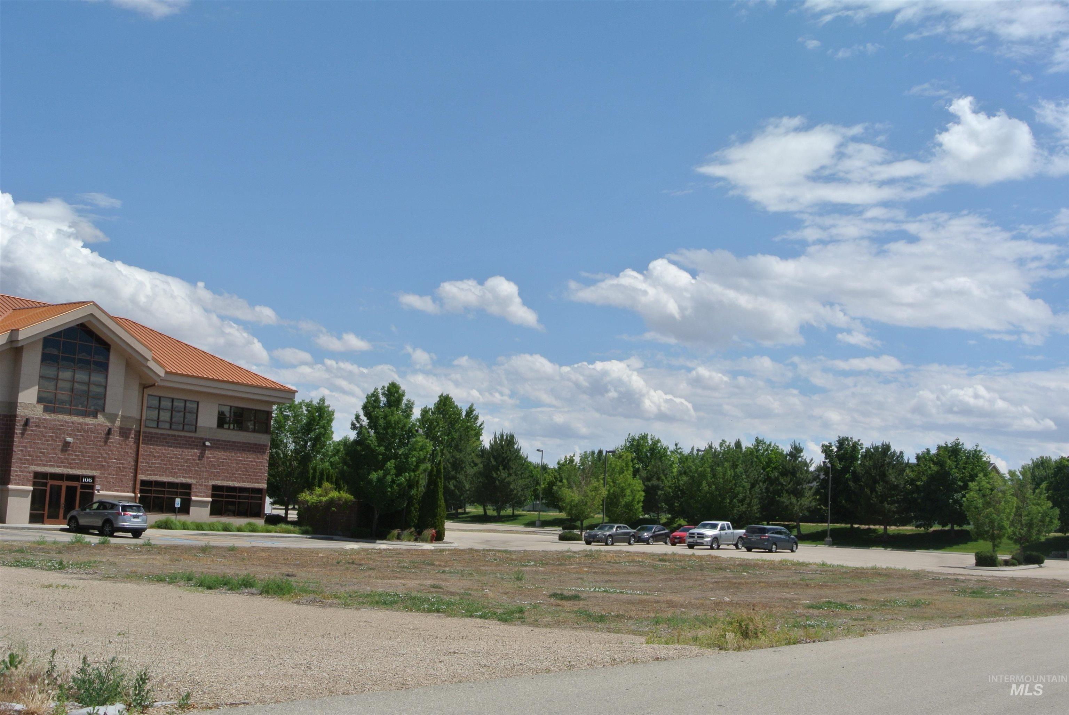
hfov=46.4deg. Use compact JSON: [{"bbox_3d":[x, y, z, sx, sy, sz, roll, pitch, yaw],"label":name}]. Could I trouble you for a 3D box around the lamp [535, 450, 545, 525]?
[{"bbox_3d":[0.541,15.753,151.284,0.500,9.471,1.300,-3,-9,38],"label":"lamp"}]

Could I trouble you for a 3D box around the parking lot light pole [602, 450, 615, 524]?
[{"bbox_3d":[8.459,15.140,142.394,1.400,9.290,0.500,-1,-8,25],"label":"parking lot light pole"}]

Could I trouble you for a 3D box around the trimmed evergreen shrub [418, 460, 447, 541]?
[{"bbox_3d":[-6.473,9.059,79.000,1.797,5.124,1.707,3,-7,0],"label":"trimmed evergreen shrub"}]

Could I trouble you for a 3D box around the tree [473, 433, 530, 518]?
[{"bbox_3d":[-3.532,12.400,132.000,5.778,9.175,5.778,3,-7,-1],"label":"tree"}]

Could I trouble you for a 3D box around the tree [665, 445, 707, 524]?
[{"bbox_3d":[18.110,15.295,150.000,5.268,9.528,5.268,3,-7,0],"label":"tree"}]

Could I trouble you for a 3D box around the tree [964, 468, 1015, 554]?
[{"bbox_3d":[24.038,8.385,66.000,2.661,5.068,2.661,0,-8,20],"label":"tree"}]

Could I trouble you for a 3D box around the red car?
[{"bbox_3d":[11.585,13.058,91.154,1.800,1.470,4.600,-2,-9,35],"label":"red car"}]

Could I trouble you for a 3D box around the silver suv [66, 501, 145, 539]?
[{"bbox_3d":[-20.407,7.676,59.676,4.600,1.700,1.850,-2,-9,35],"label":"silver suv"}]

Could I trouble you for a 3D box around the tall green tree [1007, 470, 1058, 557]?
[{"bbox_3d":[28.176,8.980,70.500,2.843,5.367,2.843,0,-8,22],"label":"tall green tree"}]

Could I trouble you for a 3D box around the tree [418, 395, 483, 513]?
[{"bbox_3d":[-11.226,12.897,167.000,8.713,15.744,8.713,3,-7,0],"label":"tree"}]

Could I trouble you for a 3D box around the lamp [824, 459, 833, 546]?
[{"bbox_3d":[30.881,15.197,131.279,0.550,9.012,1.250,-3,-9,38],"label":"lamp"}]

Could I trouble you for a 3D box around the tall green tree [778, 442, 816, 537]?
[{"bbox_3d":[25.560,12.836,121.500,3.601,9.169,3.601,1,-8,12],"label":"tall green tree"}]

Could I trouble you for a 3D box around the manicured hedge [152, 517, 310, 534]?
[{"bbox_3d":[-17.430,9.796,72.436,1.200,0.720,11.300,-2,-9,35],"label":"manicured hedge"}]

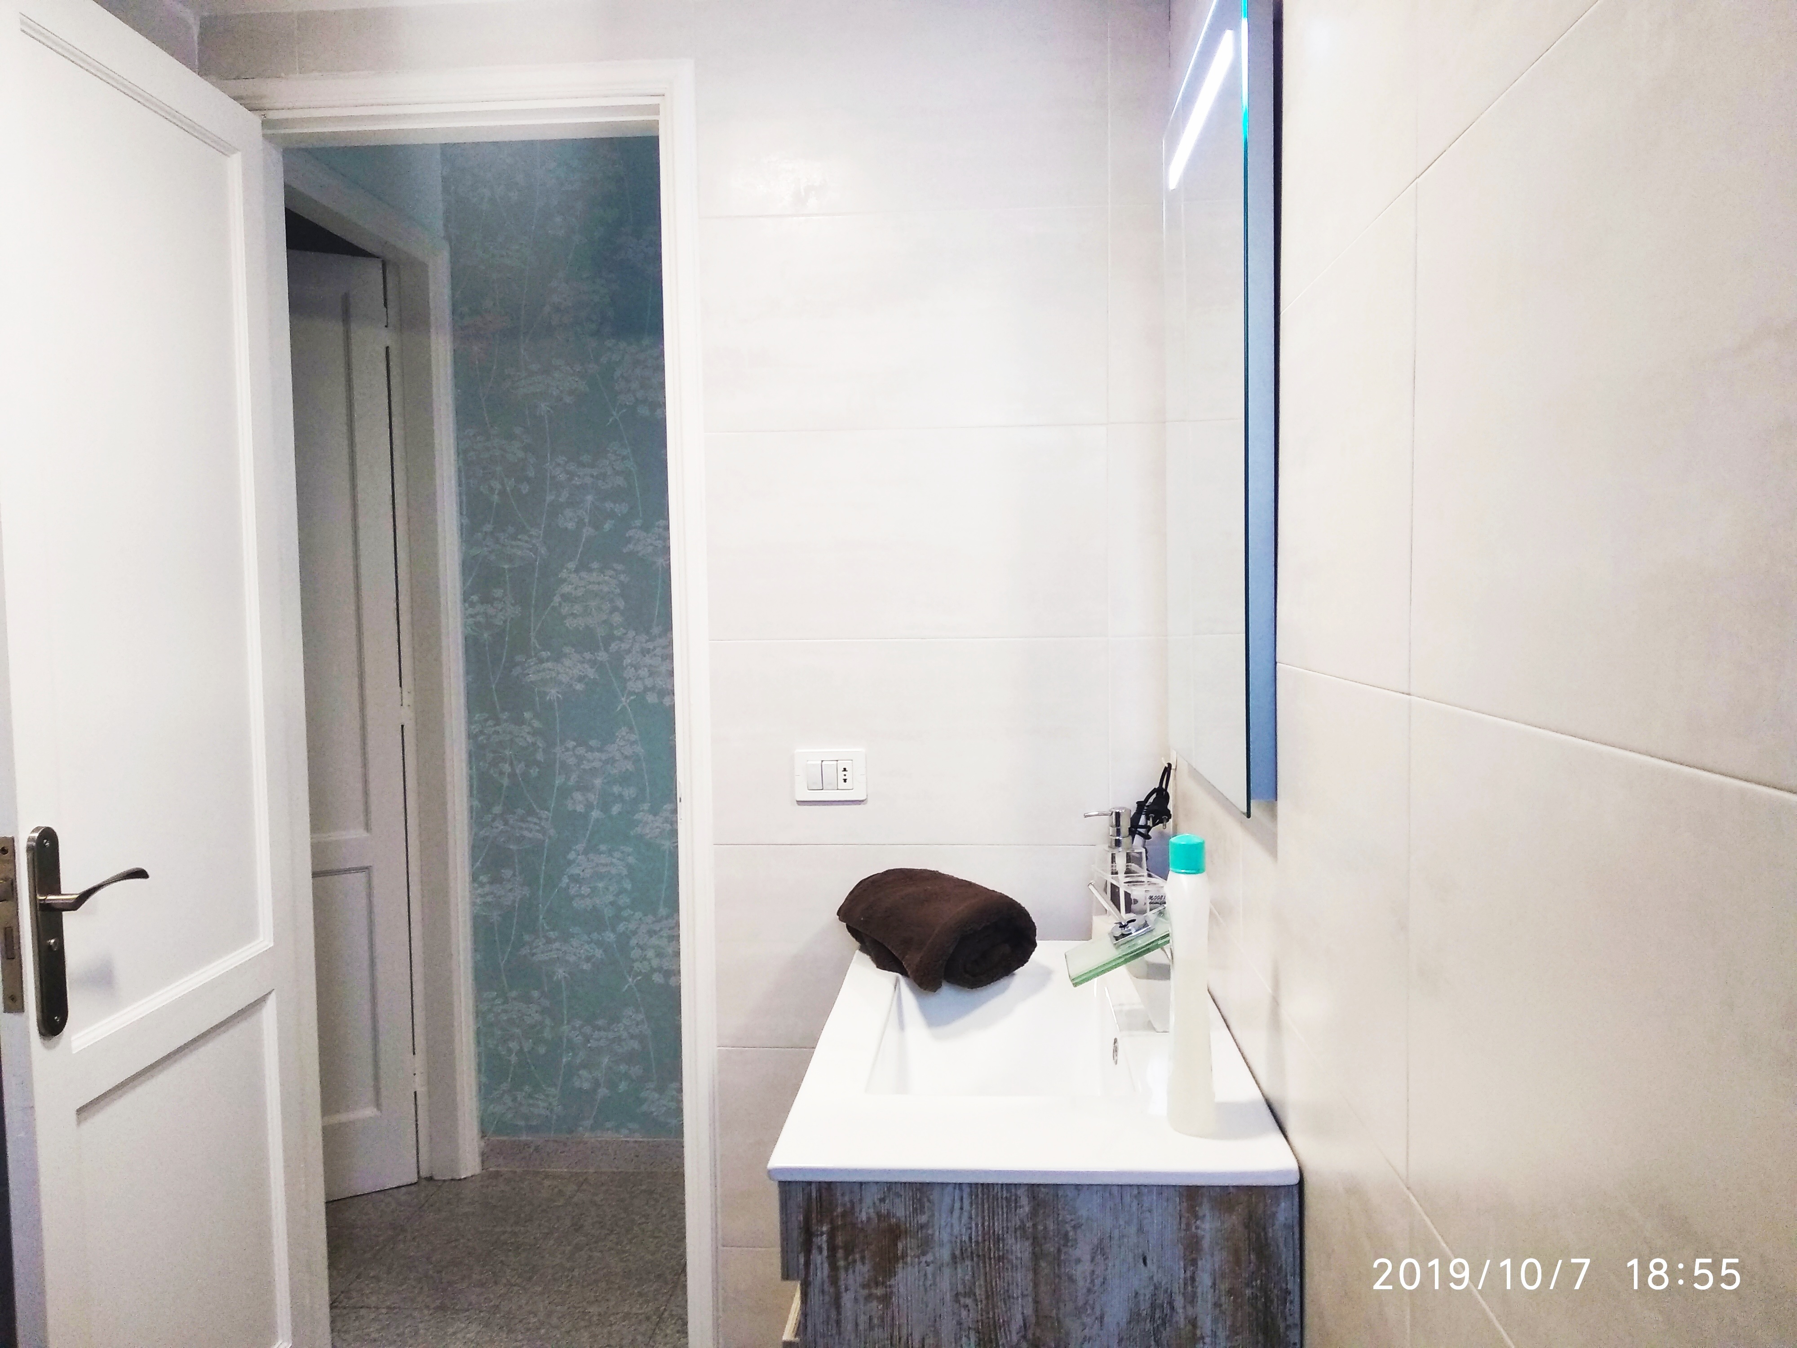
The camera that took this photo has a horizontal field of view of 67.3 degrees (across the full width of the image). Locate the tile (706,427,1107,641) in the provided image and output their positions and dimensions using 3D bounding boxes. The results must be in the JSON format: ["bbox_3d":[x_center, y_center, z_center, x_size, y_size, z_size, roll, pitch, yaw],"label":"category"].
[{"bbox_3d":[0.001,-0.204,1.968,0.606,0.304,0.010,0,3,4],"label":"tile"}]

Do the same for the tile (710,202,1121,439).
[{"bbox_3d":[-0.002,-0.509,1.950,0.606,0.304,0.010,0,3,4],"label":"tile"}]

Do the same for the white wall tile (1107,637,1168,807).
[{"bbox_3d":[0.351,0.099,1.959,0.088,0.304,0.010,0,3,4],"label":"white wall tile"}]

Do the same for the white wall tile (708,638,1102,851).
[{"bbox_3d":[0.005,0.101,1.986,0.606,0.304,0.010,0,3,4],"label":"white wall tile"}]

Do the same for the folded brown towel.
[{"bbox_3d":[0.049,0.332,1.799,0.170,0.120,0.220,-3,4,-31],"label":"folded brown towel"}]

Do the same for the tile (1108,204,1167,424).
[{"bbox_3d":[0.344,-0.512,1.923,0.088,0.304,0.010,0,3,4],"label":"tile"}]

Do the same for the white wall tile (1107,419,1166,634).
[{"bbox_3d":[0.347,-0.207,1.941,0.088,0.304,0.010,0,3,4],"label":"white wall tile"}]

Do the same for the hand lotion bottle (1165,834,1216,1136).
[{"bbox_3d":[0.271,0.286,1.252,0.043,0.267,0.080,0,3,4],"label":"hand lotion bottle"}]

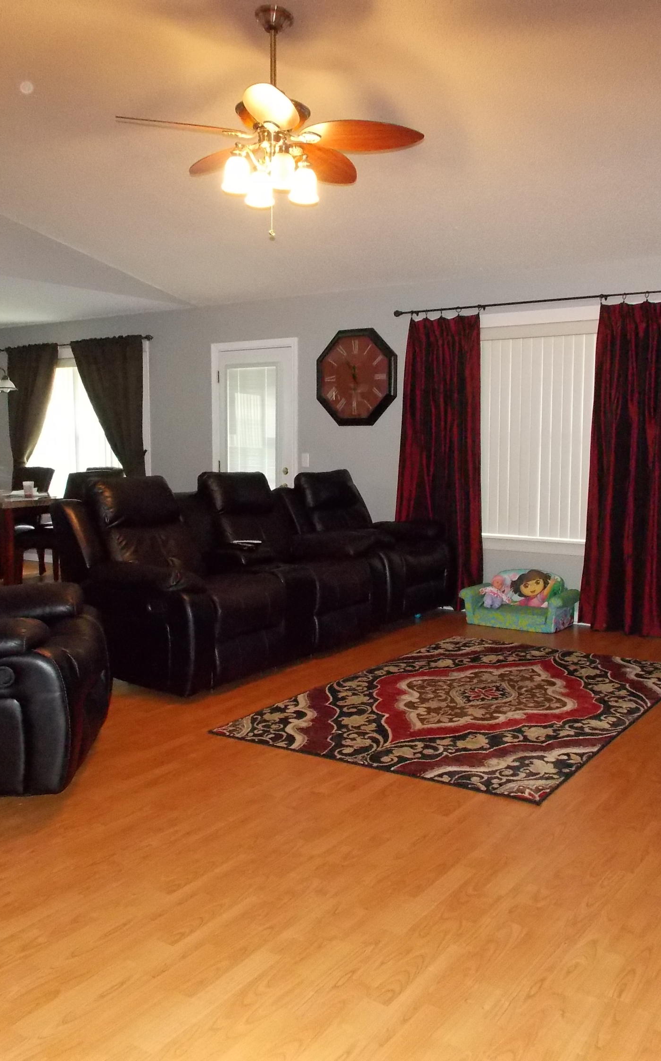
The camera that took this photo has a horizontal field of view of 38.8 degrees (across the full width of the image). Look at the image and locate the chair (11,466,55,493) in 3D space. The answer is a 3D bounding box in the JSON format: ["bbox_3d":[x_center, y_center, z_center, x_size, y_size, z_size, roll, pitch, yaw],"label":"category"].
[{"bbox_3d":[-3.202,-0.124,9.513,0.480,1.000,0.620,5,8,36],"label":"chair"}]

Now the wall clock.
[{"bbox_3d":[0.208,-1.207,7.408,0.740,0.755,0.070,4,7,34],"label":"wall clock"}]

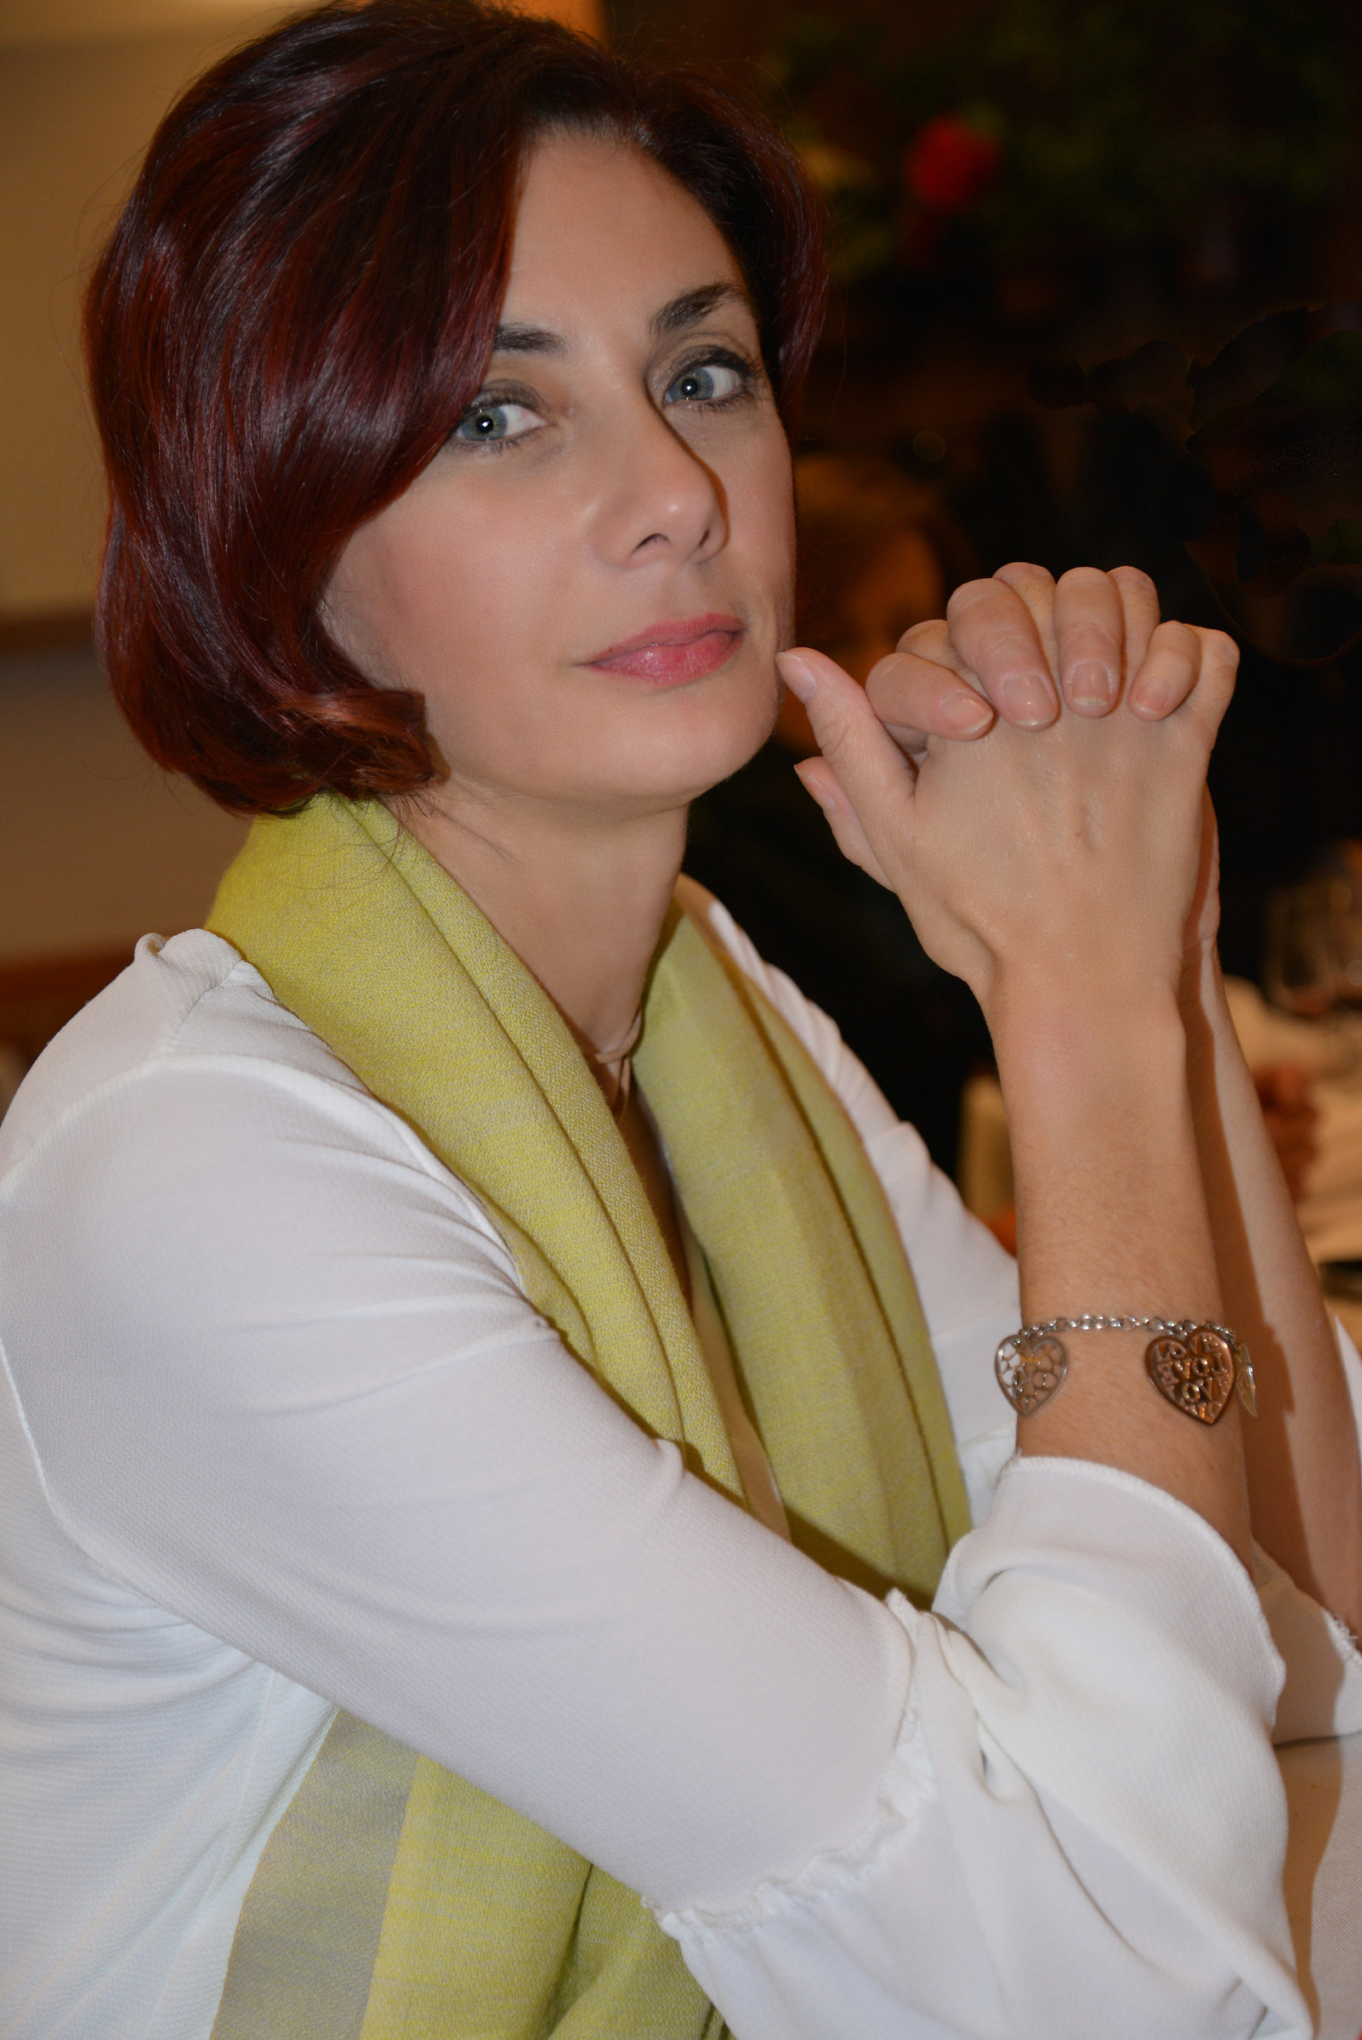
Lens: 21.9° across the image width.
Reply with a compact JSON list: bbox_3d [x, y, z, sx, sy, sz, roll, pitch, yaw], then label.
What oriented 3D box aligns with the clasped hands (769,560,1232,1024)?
[{"bbox_3d":[0.084,-0.058,0.900,0.116,0.114,0.090,-1,3,9],"label":"clasped hands"}]

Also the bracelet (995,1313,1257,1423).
[{"bbox_3d":[0.111,0.086,0.875,0.064,0.027,0.056,-2,-2,6],"label":"bracelet"}]

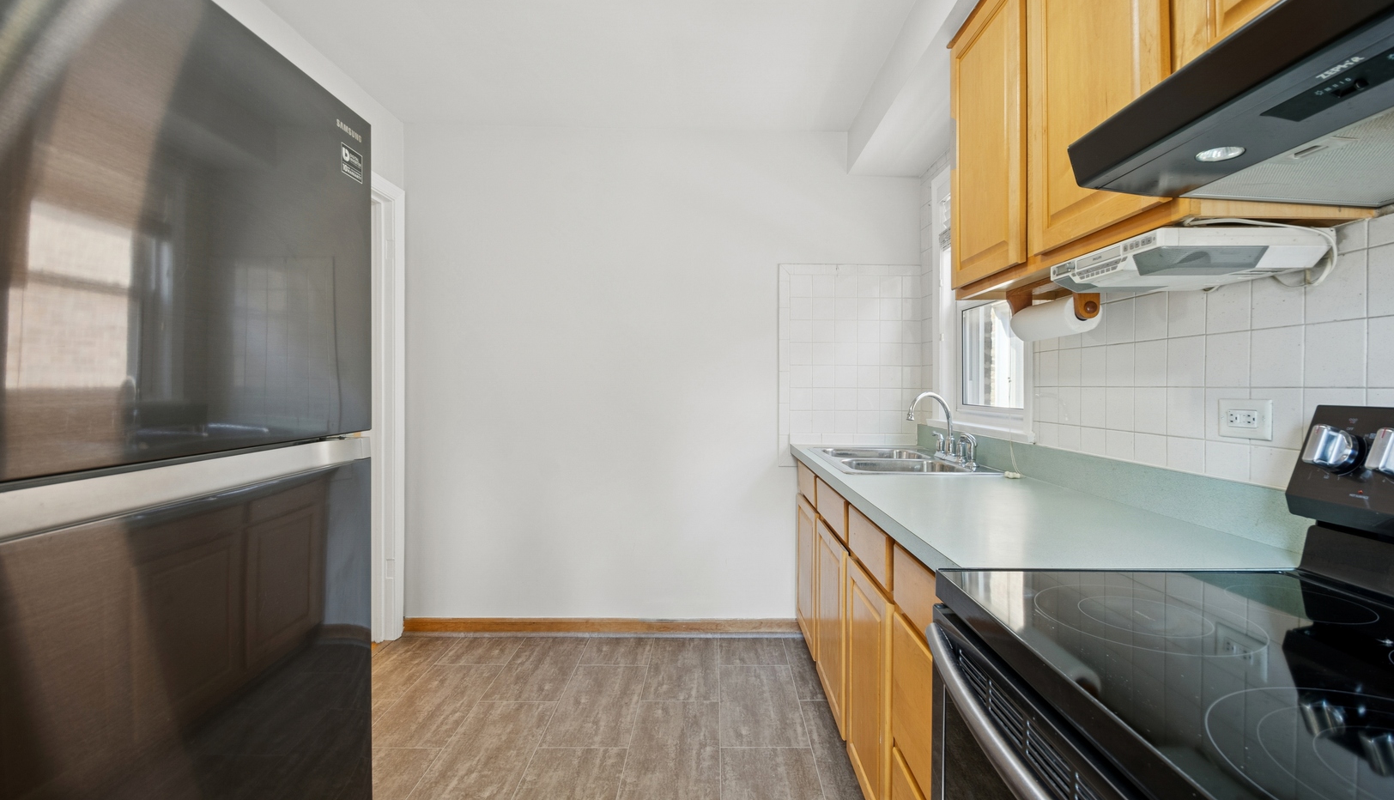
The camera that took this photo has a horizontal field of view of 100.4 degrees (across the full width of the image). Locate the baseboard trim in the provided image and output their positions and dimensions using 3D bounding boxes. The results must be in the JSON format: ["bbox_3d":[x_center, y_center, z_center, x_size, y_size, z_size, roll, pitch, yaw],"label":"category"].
[{"bbox_3d":[-0.468,1.090,2.809,1.925,0.079,0.016,0,1,1],"label":"baseboard trim"}]

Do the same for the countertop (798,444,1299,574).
[{"bbox_3d":[0.710,0.250,1.806,0.603,0.040,1.924,0,1,1],"label":"countertop"}]

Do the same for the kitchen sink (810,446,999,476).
[{"bbox_3d":[0.768,0.319,2.259,0.535,0.180,0.790,0,1,1],"label":"kitchen sink"}]

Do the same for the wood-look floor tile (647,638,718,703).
[{"bbox_3d":[-0.059,1.152,2.501,0.305,0.010,0.584,0,1,1],"label":"wood-look floor tile"}]

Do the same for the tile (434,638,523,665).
[{"bbox_3d":[-0.997,1.173,2.704,0.308,0.010,0.288,0,1,1],"label":"tile"}]

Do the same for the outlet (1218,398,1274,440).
[{"bbox_3d":[1.034,0.037,1.100,0.010,0.073,0.112,0,1,1],"label":"outlet"}]

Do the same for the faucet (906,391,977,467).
[{"bbox_3d":[0.906,0.101,2.177,0.205,0.266,0.320,0,1,1],"label":"faucet"}]

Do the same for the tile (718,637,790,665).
[{"bbox_3d":[0.252,1.147,2.639,0.305,0.010,0.293,0,1,1],"label":"tile"}]

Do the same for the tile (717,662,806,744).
[{"bbox_3d":[0.245,1.182,2.268,0.308,0.010,0.582,0,1,1],"label":"tile"}]

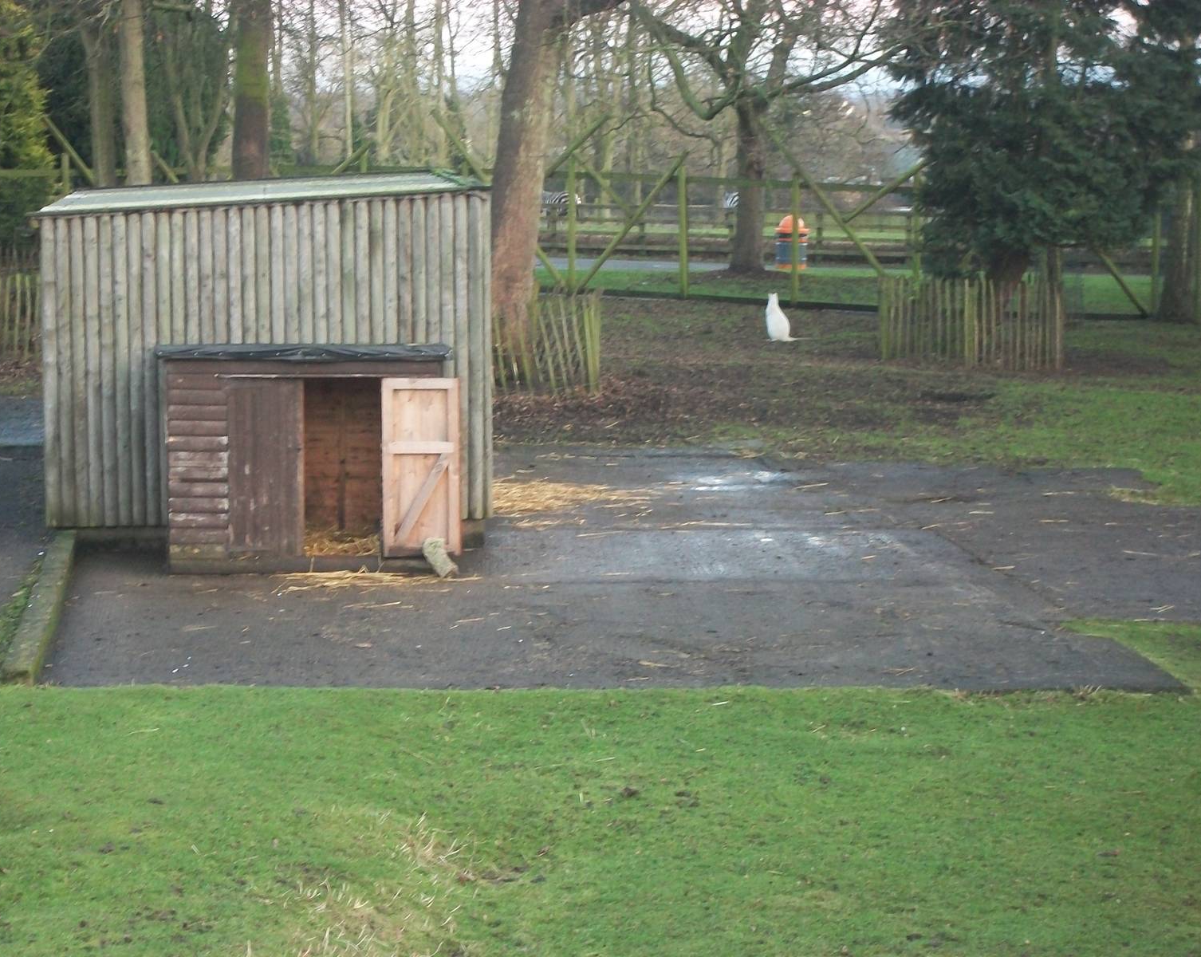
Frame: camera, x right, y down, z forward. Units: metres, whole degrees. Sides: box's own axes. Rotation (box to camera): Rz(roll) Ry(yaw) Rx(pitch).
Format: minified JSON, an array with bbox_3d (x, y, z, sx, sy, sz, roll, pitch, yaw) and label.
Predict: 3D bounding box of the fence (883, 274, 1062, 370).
[{"bbox_3d":[4.870,-2.070,46.500,2.100,1.130,1.400,1,7,12],"label":"fence"}]

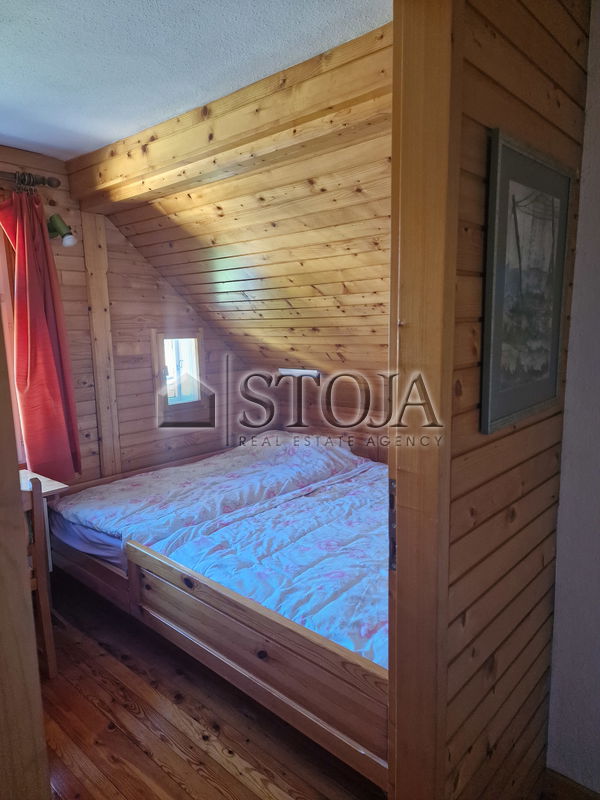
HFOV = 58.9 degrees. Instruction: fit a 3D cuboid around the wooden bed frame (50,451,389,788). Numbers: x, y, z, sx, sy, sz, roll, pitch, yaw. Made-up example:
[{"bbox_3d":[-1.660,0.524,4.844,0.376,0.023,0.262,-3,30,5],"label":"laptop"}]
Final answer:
[{"bbox_3d":[-0.050,0.762,2.683,2.260,0.540,1.450,7,12,42],"label":"wooden bed frame"}]

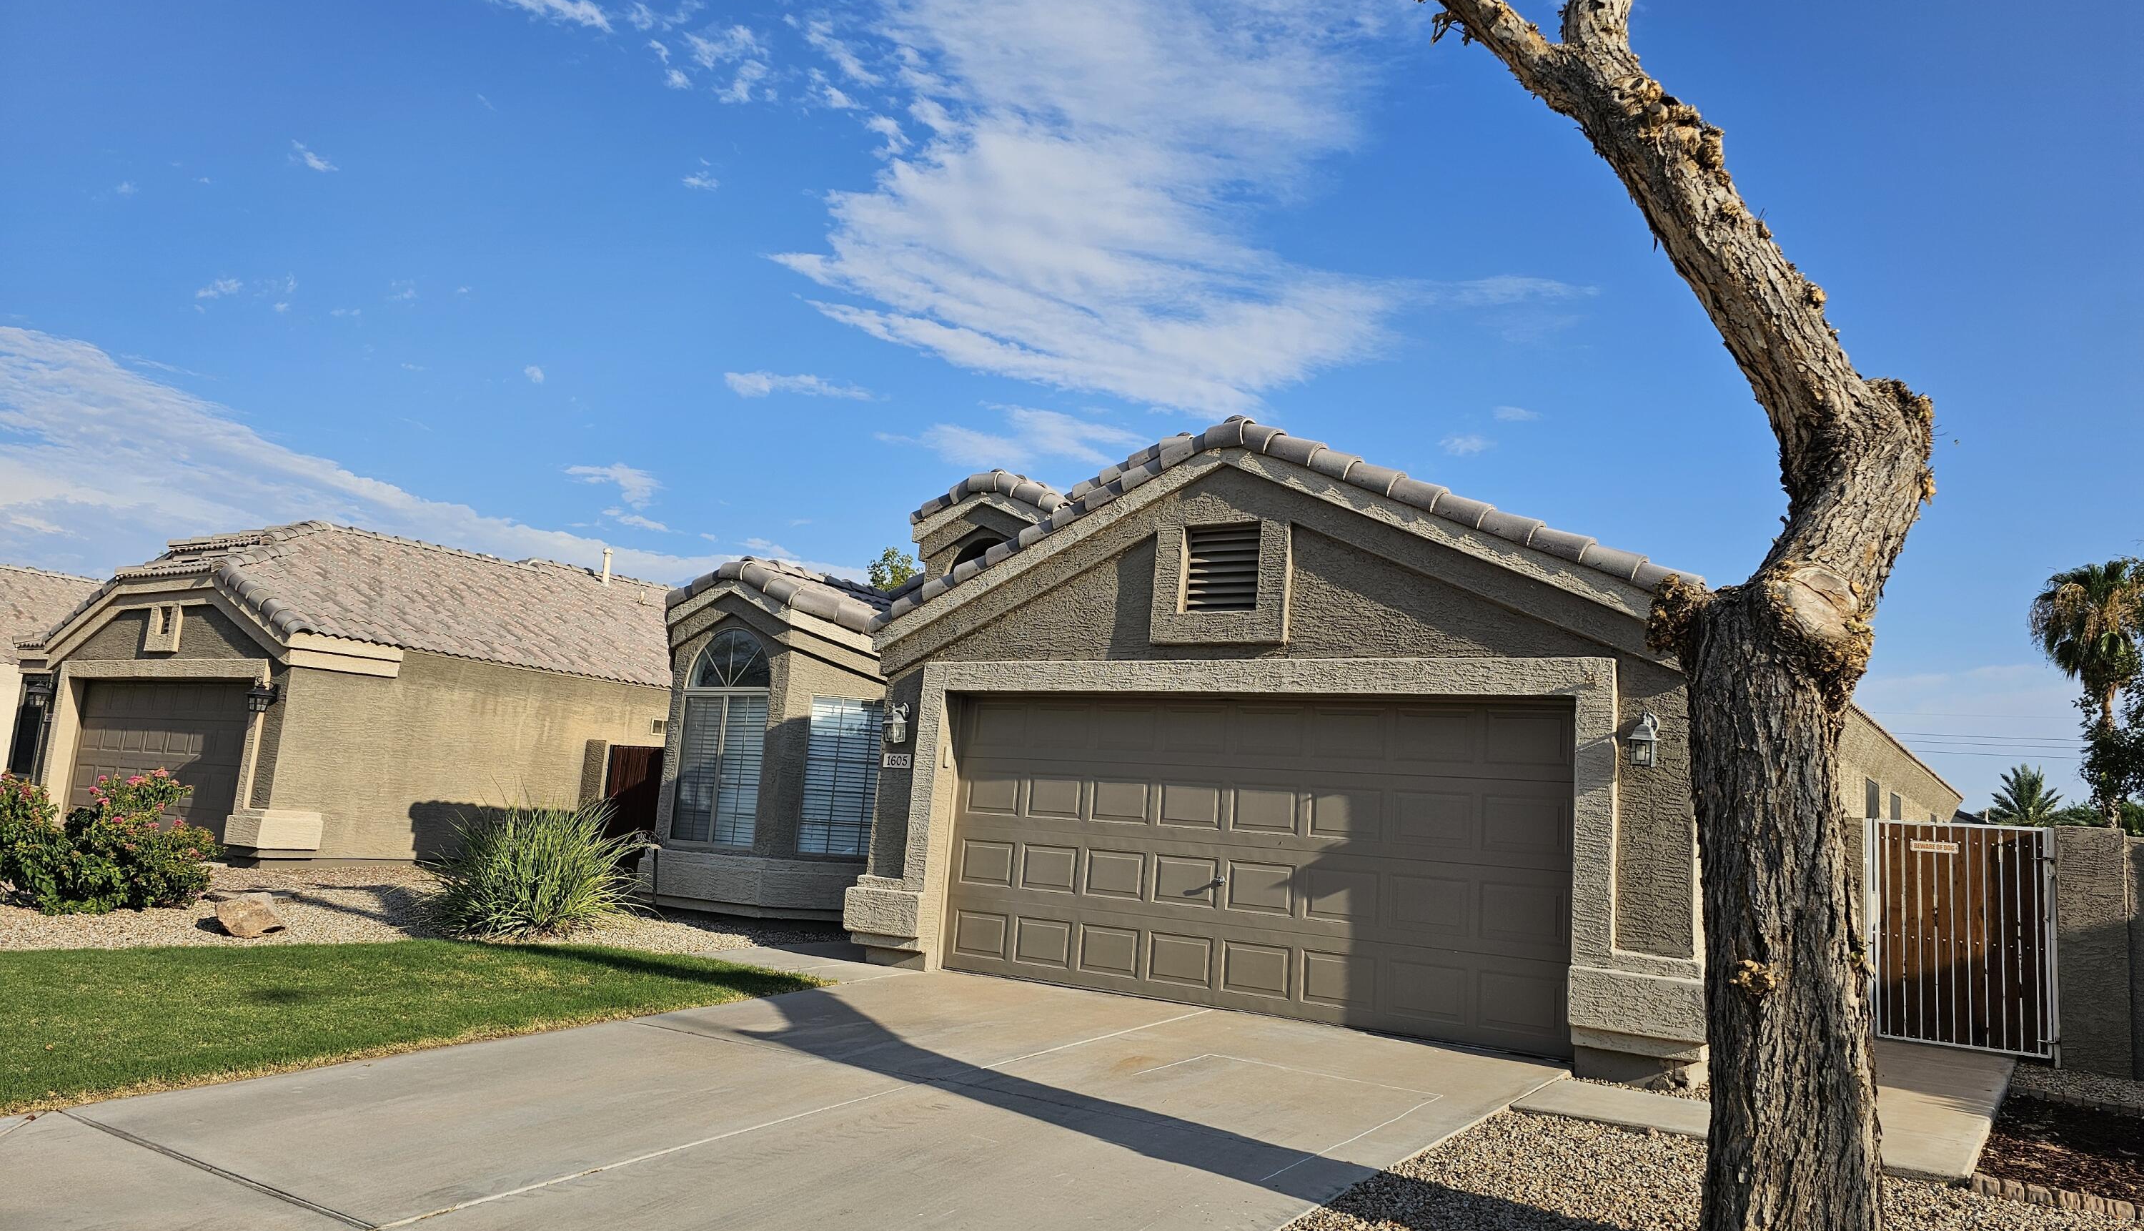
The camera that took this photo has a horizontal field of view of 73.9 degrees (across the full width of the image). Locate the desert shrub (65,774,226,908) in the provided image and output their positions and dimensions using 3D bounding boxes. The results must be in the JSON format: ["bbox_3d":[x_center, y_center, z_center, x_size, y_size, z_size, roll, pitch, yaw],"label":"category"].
[{"bbox_3d":[-8.287,2.029,12.700,1.280,1.170,1.200,10,-10,-32],"label":"desert shrub"}]

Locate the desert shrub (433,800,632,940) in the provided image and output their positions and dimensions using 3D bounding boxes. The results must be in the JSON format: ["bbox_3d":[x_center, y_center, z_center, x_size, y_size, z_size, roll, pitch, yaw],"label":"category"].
[{"bbox_3d":[-4.748,2.211,12.600,1.720,1.100,1.600,7,-9,-19],"label":"desert shrub"}]

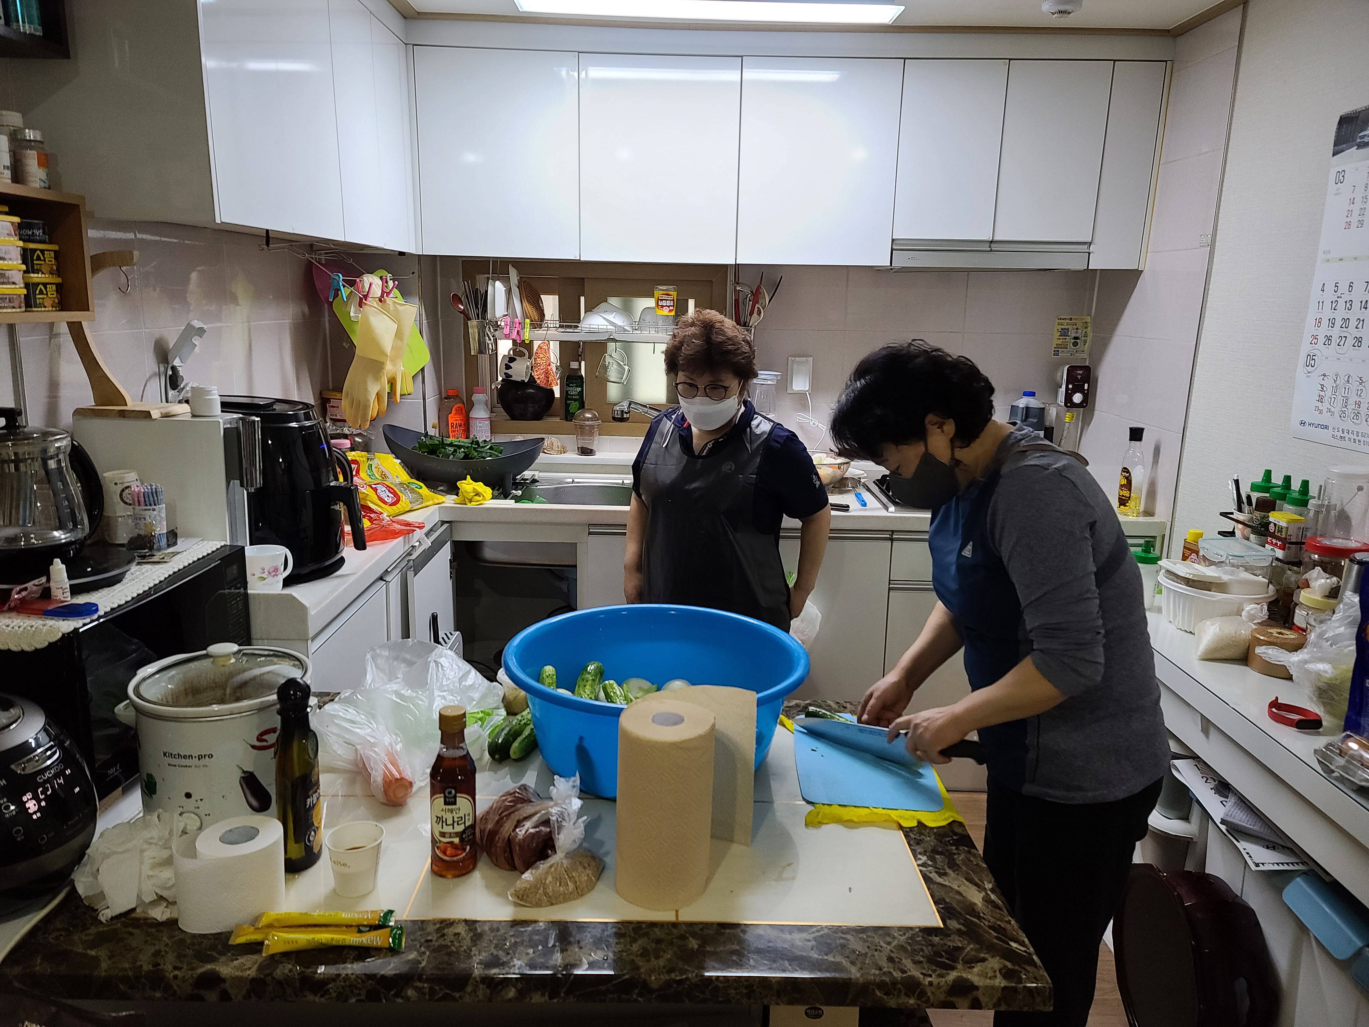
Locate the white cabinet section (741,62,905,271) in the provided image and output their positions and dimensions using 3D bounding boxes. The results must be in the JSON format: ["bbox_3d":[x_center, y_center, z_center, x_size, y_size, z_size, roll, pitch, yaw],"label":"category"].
[{"bbox_3d":[0.389,-1.052,3.032,0.462,0.571,0.320,1,13,-1],"label":"white cabinet section"}]

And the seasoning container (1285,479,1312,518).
[{"bbox_3d":[1.266,0.011,2.059,0.060,0.165,0.060,-3,13,-17],"label":"seasoning container"}]

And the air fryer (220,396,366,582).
[{"bbox_3d":[-0.825,-0.049,2.058,0.365,0.350,0.285,6,14,20],"label":"air fryer"}]

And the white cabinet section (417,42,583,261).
[{"bbox_3d":[-0.537,-1.072,3.018,0.465,0.571,0.320,1,13,-1],"label":"white cabinet section"}]

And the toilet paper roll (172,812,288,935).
[{"bbox_3d":[-0.551,0.437,1.215,0.120,0.098,0.112,1,13,0],"label":"toilet paper roll"}]

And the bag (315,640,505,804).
[{"bbox_3d":[-0.469,0.316,1.608,0.320,0.150,0.330,1,13,0],"label":"bag"}]

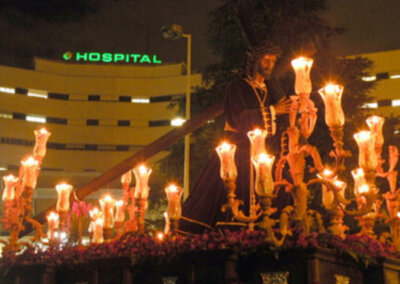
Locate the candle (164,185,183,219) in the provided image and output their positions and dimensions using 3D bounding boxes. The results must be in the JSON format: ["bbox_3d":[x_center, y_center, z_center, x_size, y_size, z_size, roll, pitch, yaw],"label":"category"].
[{"bbox_3d":[-0.256,0.584,6.250,0.170,0.330,0.170,1,-13,0],"label":"candle"}]

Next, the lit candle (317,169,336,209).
[{"bbox_3d":[1.046,0.384,5.350,0.170,0.312,0.170,1,-13,0],"label":"lit candle"}]

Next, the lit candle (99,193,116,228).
[{"bbox_3d":[-0.943,0.709,6.600,0.170,0.330,0.170,1,-13,0],"label":"lit candle"}]

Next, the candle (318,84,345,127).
[{"bbox_3d":[0.894,-0.249,4.400,0.165,0.270,0.165,1,-12,0],"label":"candle"}]

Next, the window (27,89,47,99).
[{"bbox_3d":[-22.176,-6.565,88.500,2.650,0.920,0.150,6,-14,-18],"label":"window"}]

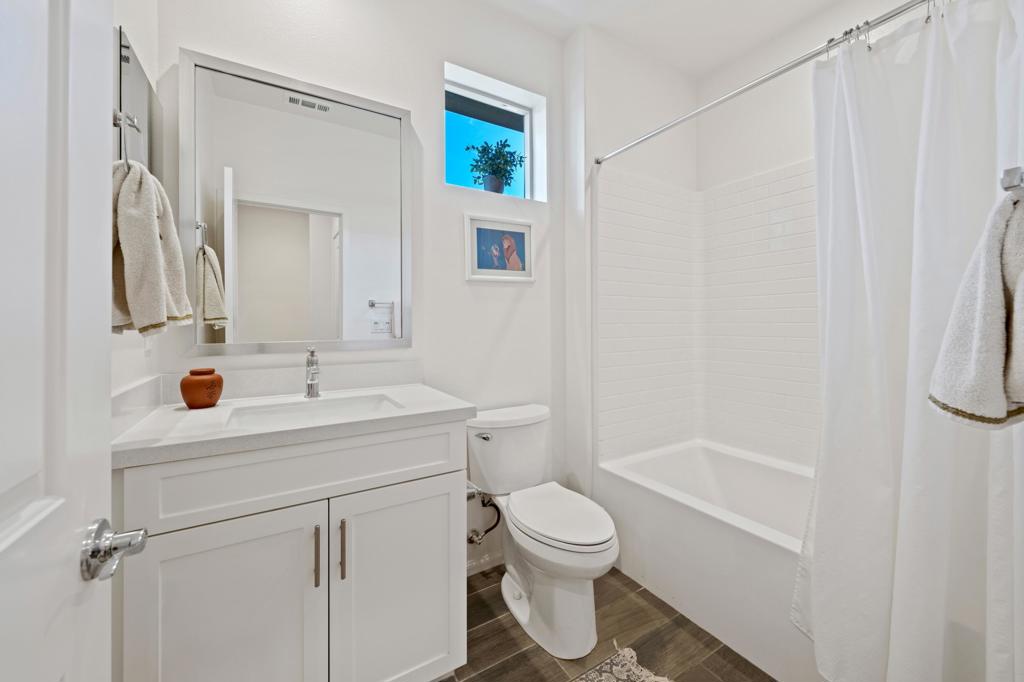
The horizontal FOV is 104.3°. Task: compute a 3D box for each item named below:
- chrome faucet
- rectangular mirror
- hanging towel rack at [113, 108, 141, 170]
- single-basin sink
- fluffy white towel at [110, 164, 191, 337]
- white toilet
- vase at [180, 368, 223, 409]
[{"bbox_3d":[-0.708,0.117,1.419,0.054,0.178,0.142,-1,2,-31],"label":"chrome faucet"},{"bbox_3d":[-0.773,-0.472,1.532,0.781,1.033,0.035,-1,2,-31],"label":"rectangular mirror"},{"bbox_3d":[-0.843,-0.423,0.840,0.073,0.137,0.154,-1,2,-31],"label":"hanging towel rack"},{"bbox_3d":[-0.609,0.281,1.260,0.470,0.135,0.280,-1,2,-31],"label":"single-basin sink"},{"bbox_3d":[-0.783,-0.197,0.831,0.149,0.380,0.299,-1,2,-31],"label":"fluffy white towel"},{"bbox_3d":[0.138,0.729,1.651,0.410,0.776,0.715,-1,2,-31],"label":"white toilet"},{"bbox_3d":[-1.015,0.156,1.303,0.108,0.112,0.108,-1,2,-31],"label":"vase"}]

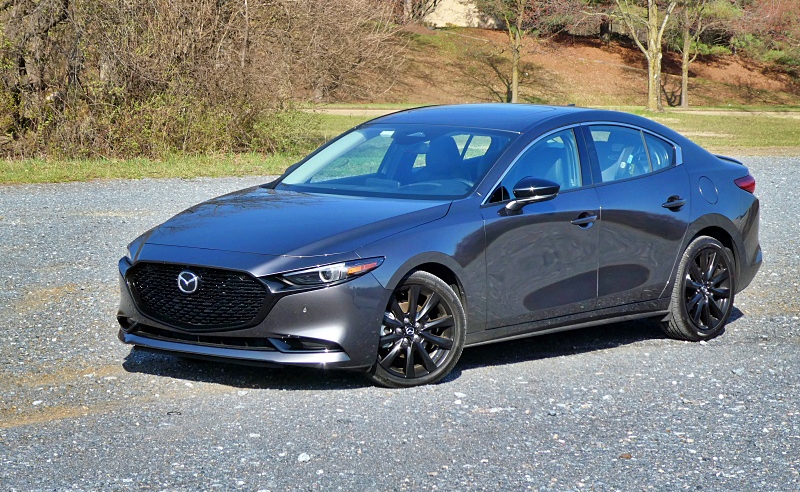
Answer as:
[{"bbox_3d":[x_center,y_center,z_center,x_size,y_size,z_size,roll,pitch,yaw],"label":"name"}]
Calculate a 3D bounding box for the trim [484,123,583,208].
[{"bbox_3d":[0.758,-0.475,13.003,0.144,0.447,1.150,-8,-2,42],"label":"trim"}]

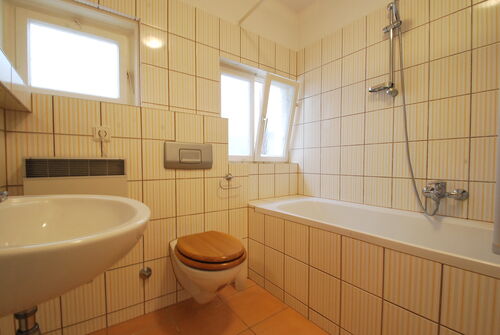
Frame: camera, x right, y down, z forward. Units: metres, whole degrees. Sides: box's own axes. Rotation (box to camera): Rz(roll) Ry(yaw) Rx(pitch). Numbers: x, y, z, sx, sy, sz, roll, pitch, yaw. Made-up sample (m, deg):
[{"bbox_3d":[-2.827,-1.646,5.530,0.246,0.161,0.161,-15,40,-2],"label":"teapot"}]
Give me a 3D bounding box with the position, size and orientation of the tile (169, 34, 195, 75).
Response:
[{"bbox_3d":[-0.489,-0.811,1.508,0.200,0.250,0.010,-1,2,-35],"label":"tile"}]

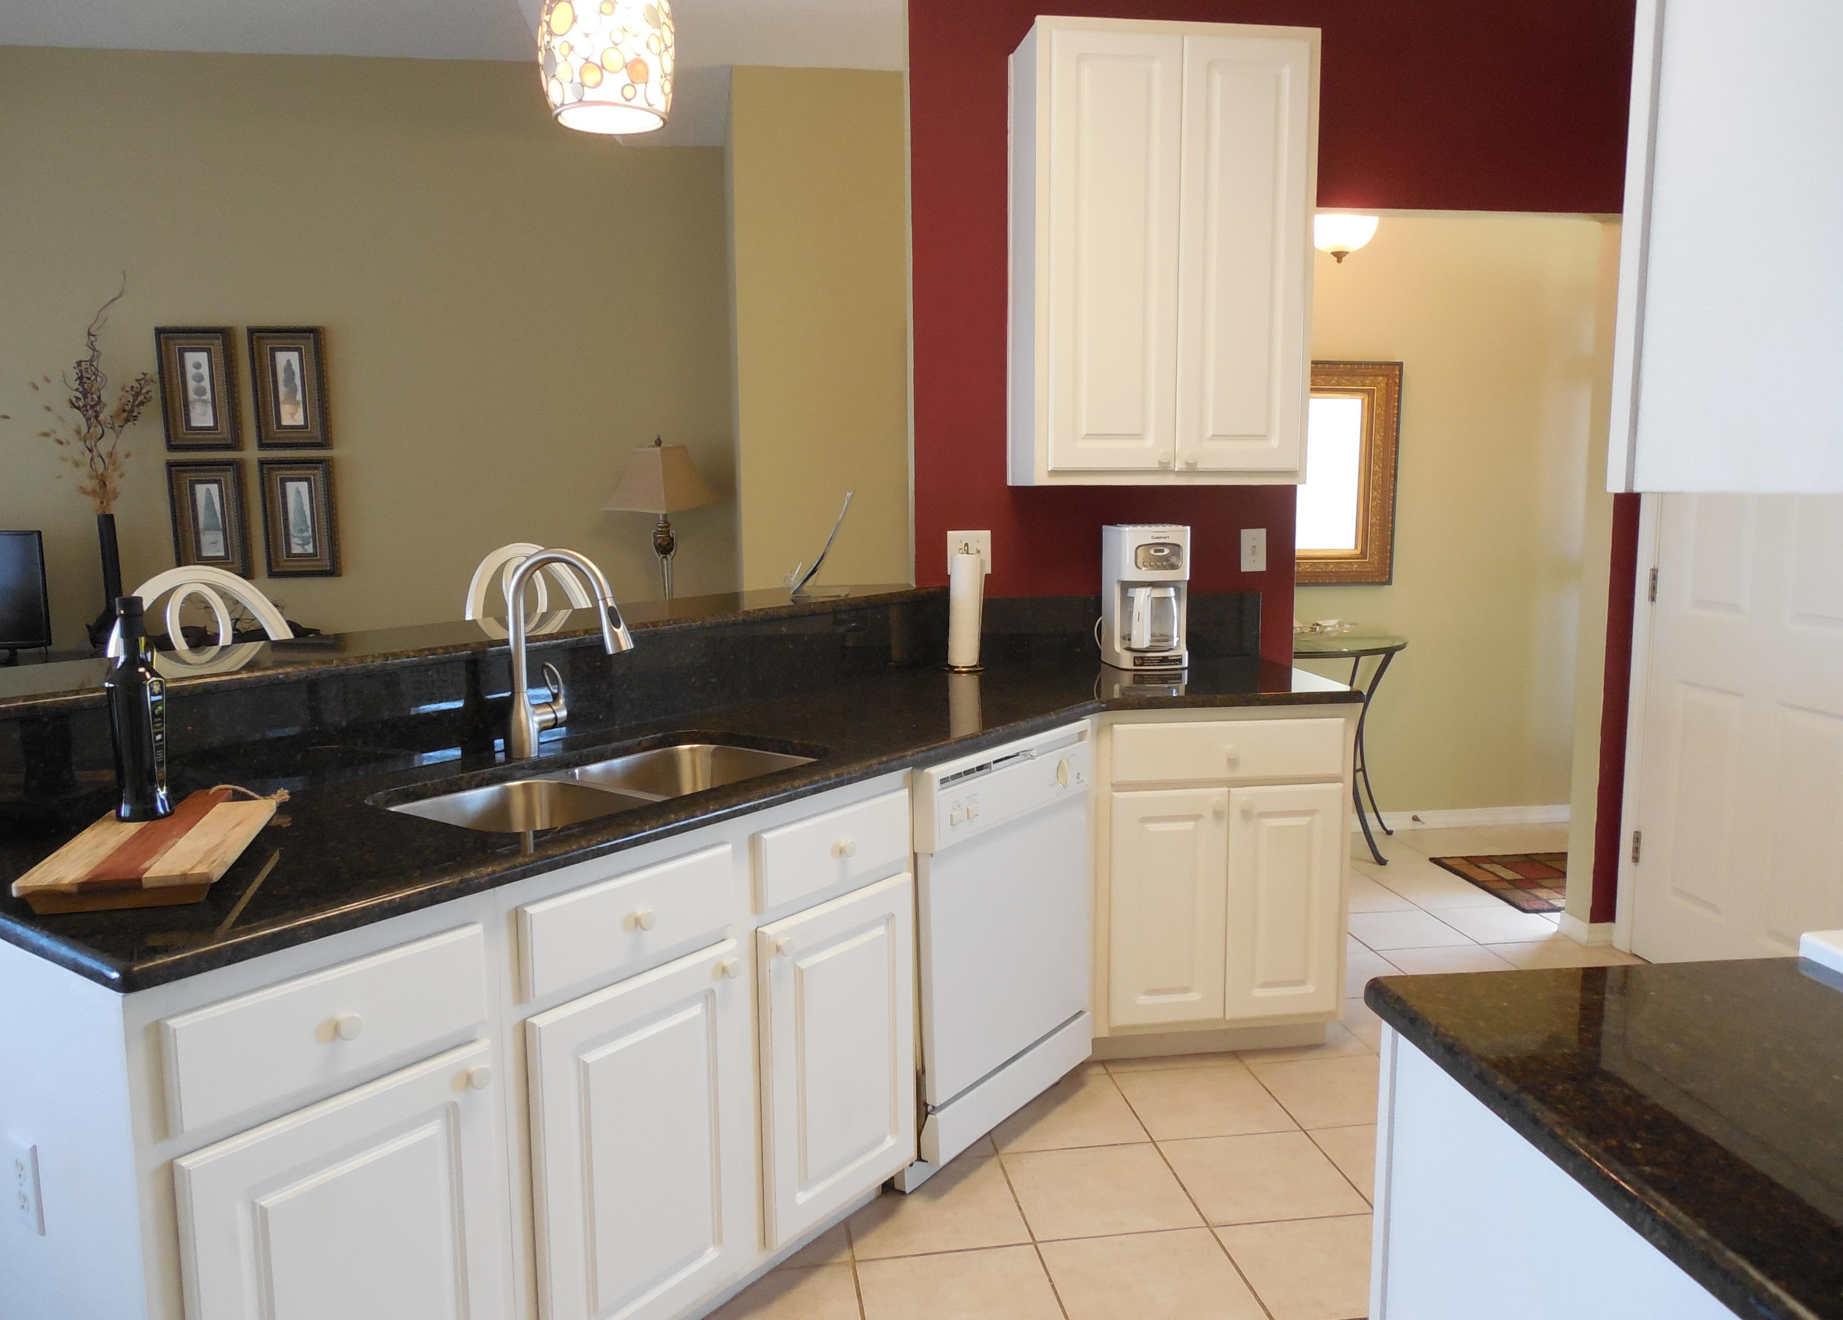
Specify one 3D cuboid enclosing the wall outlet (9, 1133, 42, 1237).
[{"bbox_3d":[-1.036,0.603,1.536,0.072,0.114,0.008,5,9,37],"label":"wall outlet"}]

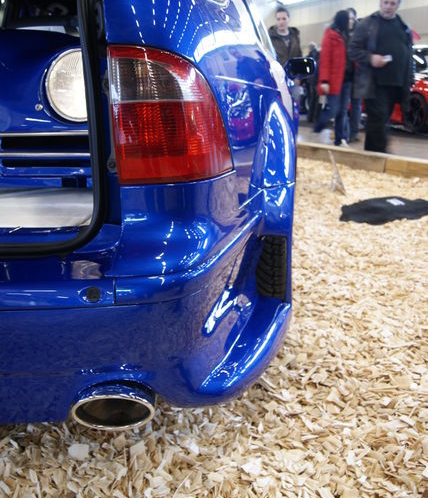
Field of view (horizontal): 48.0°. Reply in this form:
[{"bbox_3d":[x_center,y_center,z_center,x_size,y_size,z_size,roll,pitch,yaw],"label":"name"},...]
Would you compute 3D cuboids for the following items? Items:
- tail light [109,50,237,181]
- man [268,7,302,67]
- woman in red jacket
[{"bbox_3d":[-0.081,-0.263,0.930,0.205,0.250,0.140,1,20,9],"label":"tail light"},{"bbox_3d":[0.977,-2.334,6.616,0.500,1.770,0.320,-3,20,0],"label":"man"},{"bbox_3d":[1.544,-2.152,6.212,0.500,1.650,0.460,5,21,21],"label":"woman in red jacket"}]

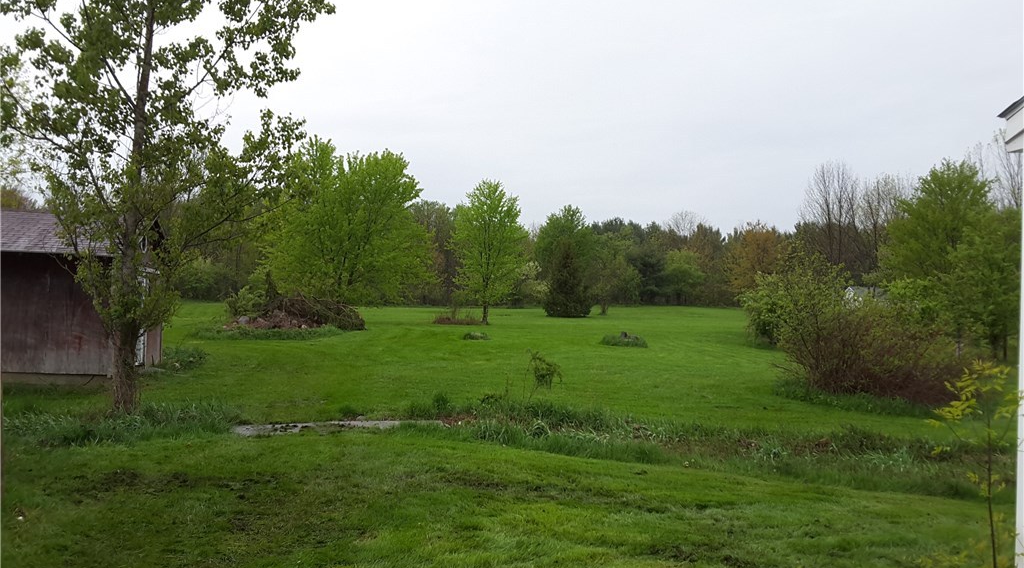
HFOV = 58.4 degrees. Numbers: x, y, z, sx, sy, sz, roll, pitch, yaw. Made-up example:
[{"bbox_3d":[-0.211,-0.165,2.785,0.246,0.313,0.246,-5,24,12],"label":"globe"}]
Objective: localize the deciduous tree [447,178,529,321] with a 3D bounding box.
[{"bbox_3d":[-1.150,-1.480,43.000,3.700,6.750,3.700,1,0,0],"label":"deciduous tree"}]

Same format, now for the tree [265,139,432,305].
[{"bbox_3d":[-7.840,-2.600,44.000,8.000,8.700,7.600,1,0,0],"label":"tree"}]

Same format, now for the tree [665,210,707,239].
[{"bbox_3d":[20.800,-3.400,110.000,5.600,11.300,5.600,1,0,0],"label":"tree"}]

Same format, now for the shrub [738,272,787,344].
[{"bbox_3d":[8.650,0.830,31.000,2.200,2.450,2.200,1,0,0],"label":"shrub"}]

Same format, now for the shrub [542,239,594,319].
[{"bbox_3d":[3.270,-0.320,54.000,2.950,4.700,2.900,1,0,0],"label":"shrub"}]

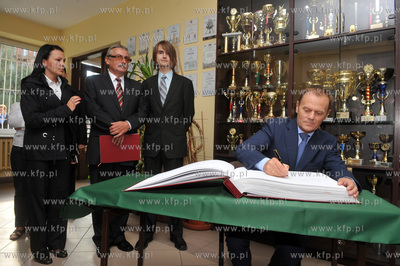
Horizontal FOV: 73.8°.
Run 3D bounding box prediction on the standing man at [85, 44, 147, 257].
[{"bbox_3d":[-0.720,0.135,2.270,0.540,1.760,0.460,1,1,-28],"label":"standing man"}]

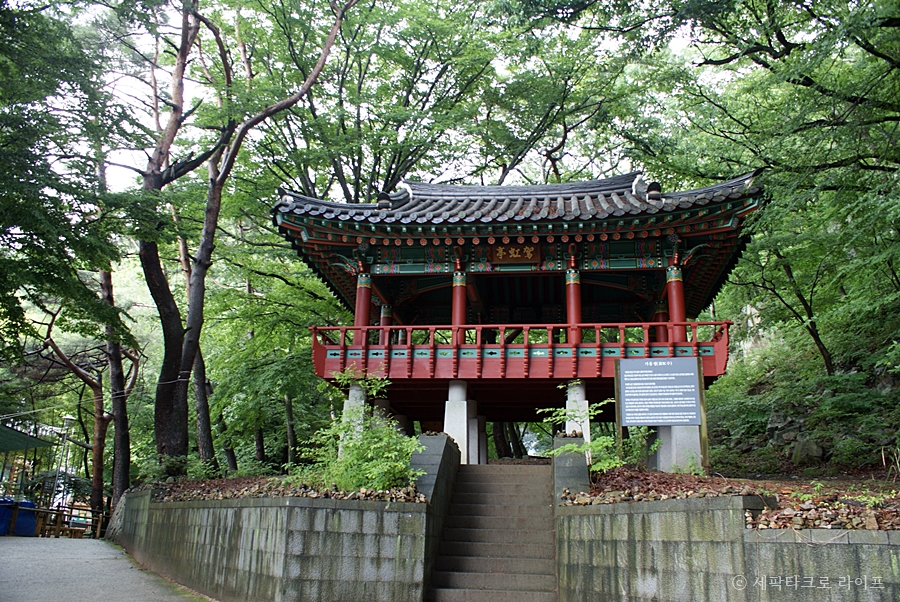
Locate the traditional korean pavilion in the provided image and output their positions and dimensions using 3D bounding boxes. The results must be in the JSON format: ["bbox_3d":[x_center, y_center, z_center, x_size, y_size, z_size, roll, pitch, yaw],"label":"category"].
[{"bbox_3d":[1.593,0.374,15.489,9.126,7.376,6.858,-1,-20,8],"label":"traditional korean pavilion"}]

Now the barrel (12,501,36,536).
[{"bbox_3d":[-10.672,5.445,16.907,0.590,0.870,0.590,-1,-20,8],"label":"barrel"}]

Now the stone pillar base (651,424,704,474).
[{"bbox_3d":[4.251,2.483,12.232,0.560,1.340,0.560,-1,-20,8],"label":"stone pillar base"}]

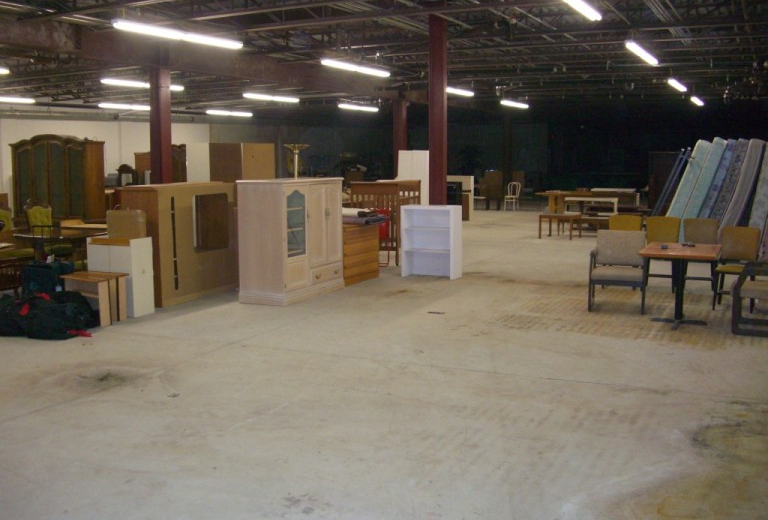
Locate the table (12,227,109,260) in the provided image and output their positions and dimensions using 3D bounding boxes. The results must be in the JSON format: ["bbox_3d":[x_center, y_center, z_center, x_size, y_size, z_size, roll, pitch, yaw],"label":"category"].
[{"bbox_3d":[-3.930,0.045,10.330,1.180,0.750,1.180,3,8,26],"label":"table"}]

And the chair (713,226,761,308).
[{"bbox_3d":[3.837,0.102,9.177,0.450,0.860,0.530,4,8,30],"label":"chair"}]

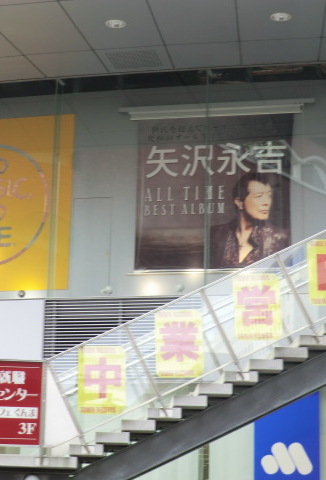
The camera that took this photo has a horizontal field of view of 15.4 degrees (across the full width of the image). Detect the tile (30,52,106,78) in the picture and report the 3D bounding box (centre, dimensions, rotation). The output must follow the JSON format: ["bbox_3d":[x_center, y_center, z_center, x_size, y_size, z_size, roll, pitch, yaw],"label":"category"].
[{"bbox_3d":[-1.352,-2.544,17.316,1.008,0.030,0.899,-2,-13,14],"label":"tile"}]

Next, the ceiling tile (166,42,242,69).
[{"bbox_3d":[0.601,-2.603,16.901,1.014,0.030,0.903,-1,-13,9],"label":"ceiling tile"}]

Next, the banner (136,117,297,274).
[{"bbox_3d":[0.735,-0.687,17.282,2.274,2.239,0.030,-1,-13,11],"label":"banner"}]

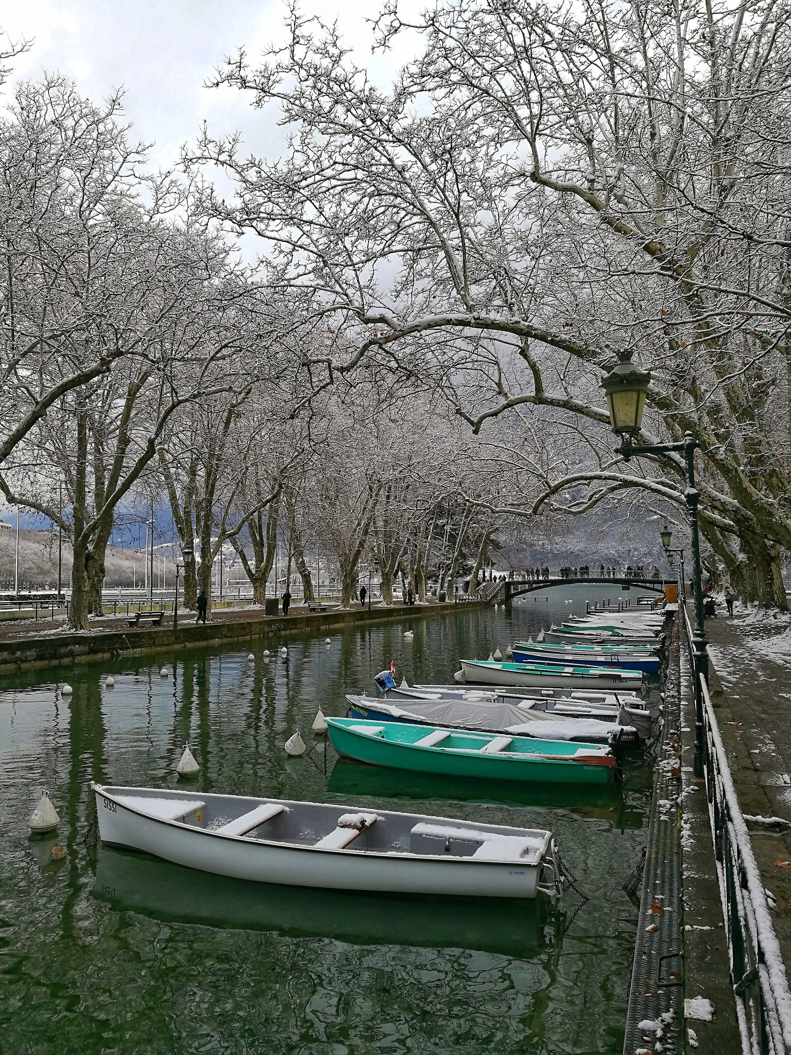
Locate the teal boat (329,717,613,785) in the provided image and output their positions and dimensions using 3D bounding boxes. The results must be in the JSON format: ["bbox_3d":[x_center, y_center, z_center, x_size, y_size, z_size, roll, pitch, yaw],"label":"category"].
[{"bbox_3d":[1.095,3.615,13.512,4.746,0.730,1.650,-1,-4,14],"label":"teal boat"}]

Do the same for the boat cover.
[{"bbox_3d":[1.430,3.423,14.852,5.000,0.500,1.600,-1,-4,20],"label":"boat cover"}]

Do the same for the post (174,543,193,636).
[{"bbox_3d":[-10.047,2.857,38.895,0.880,3.820,0.450,-1,-4,19],"label":"post"}]

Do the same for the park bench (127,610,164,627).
[{"bbox_3d":[-12.643,4.554,41.413,0.680,0.760,2.200,-1,-4,19],"label":"park bench"}]

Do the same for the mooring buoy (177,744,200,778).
[{"bbox_3d":[-3.306,3.720,13.115,0.385,0.560,0.385,0,-4,0],"label":"mooring buoy"}]

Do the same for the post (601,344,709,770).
[{"bbox_3d":[2.353,0.271,7.467,0.880,3.820,0.450,-1,-4,19],"label":"post"}]

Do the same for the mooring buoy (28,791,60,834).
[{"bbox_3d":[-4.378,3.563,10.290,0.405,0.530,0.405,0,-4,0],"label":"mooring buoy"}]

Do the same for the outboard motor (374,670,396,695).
[{"bbox_3d":[-0.210,3.398,17.745,0.420,0.580,0.360,-19,-8,11],"label":"outboard motor"}]

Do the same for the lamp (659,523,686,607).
[{"bbox_3d":[10.285,1.835,30.421,0.880,3.820,0.450,-1,-4,19],"label":"lamp"}]

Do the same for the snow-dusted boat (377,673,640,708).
[{"bbox_3d":[3.014,4.083,19.475,5.427,0.600,1.600,-1,-4,11],"label":"snow-dusted boat"}]

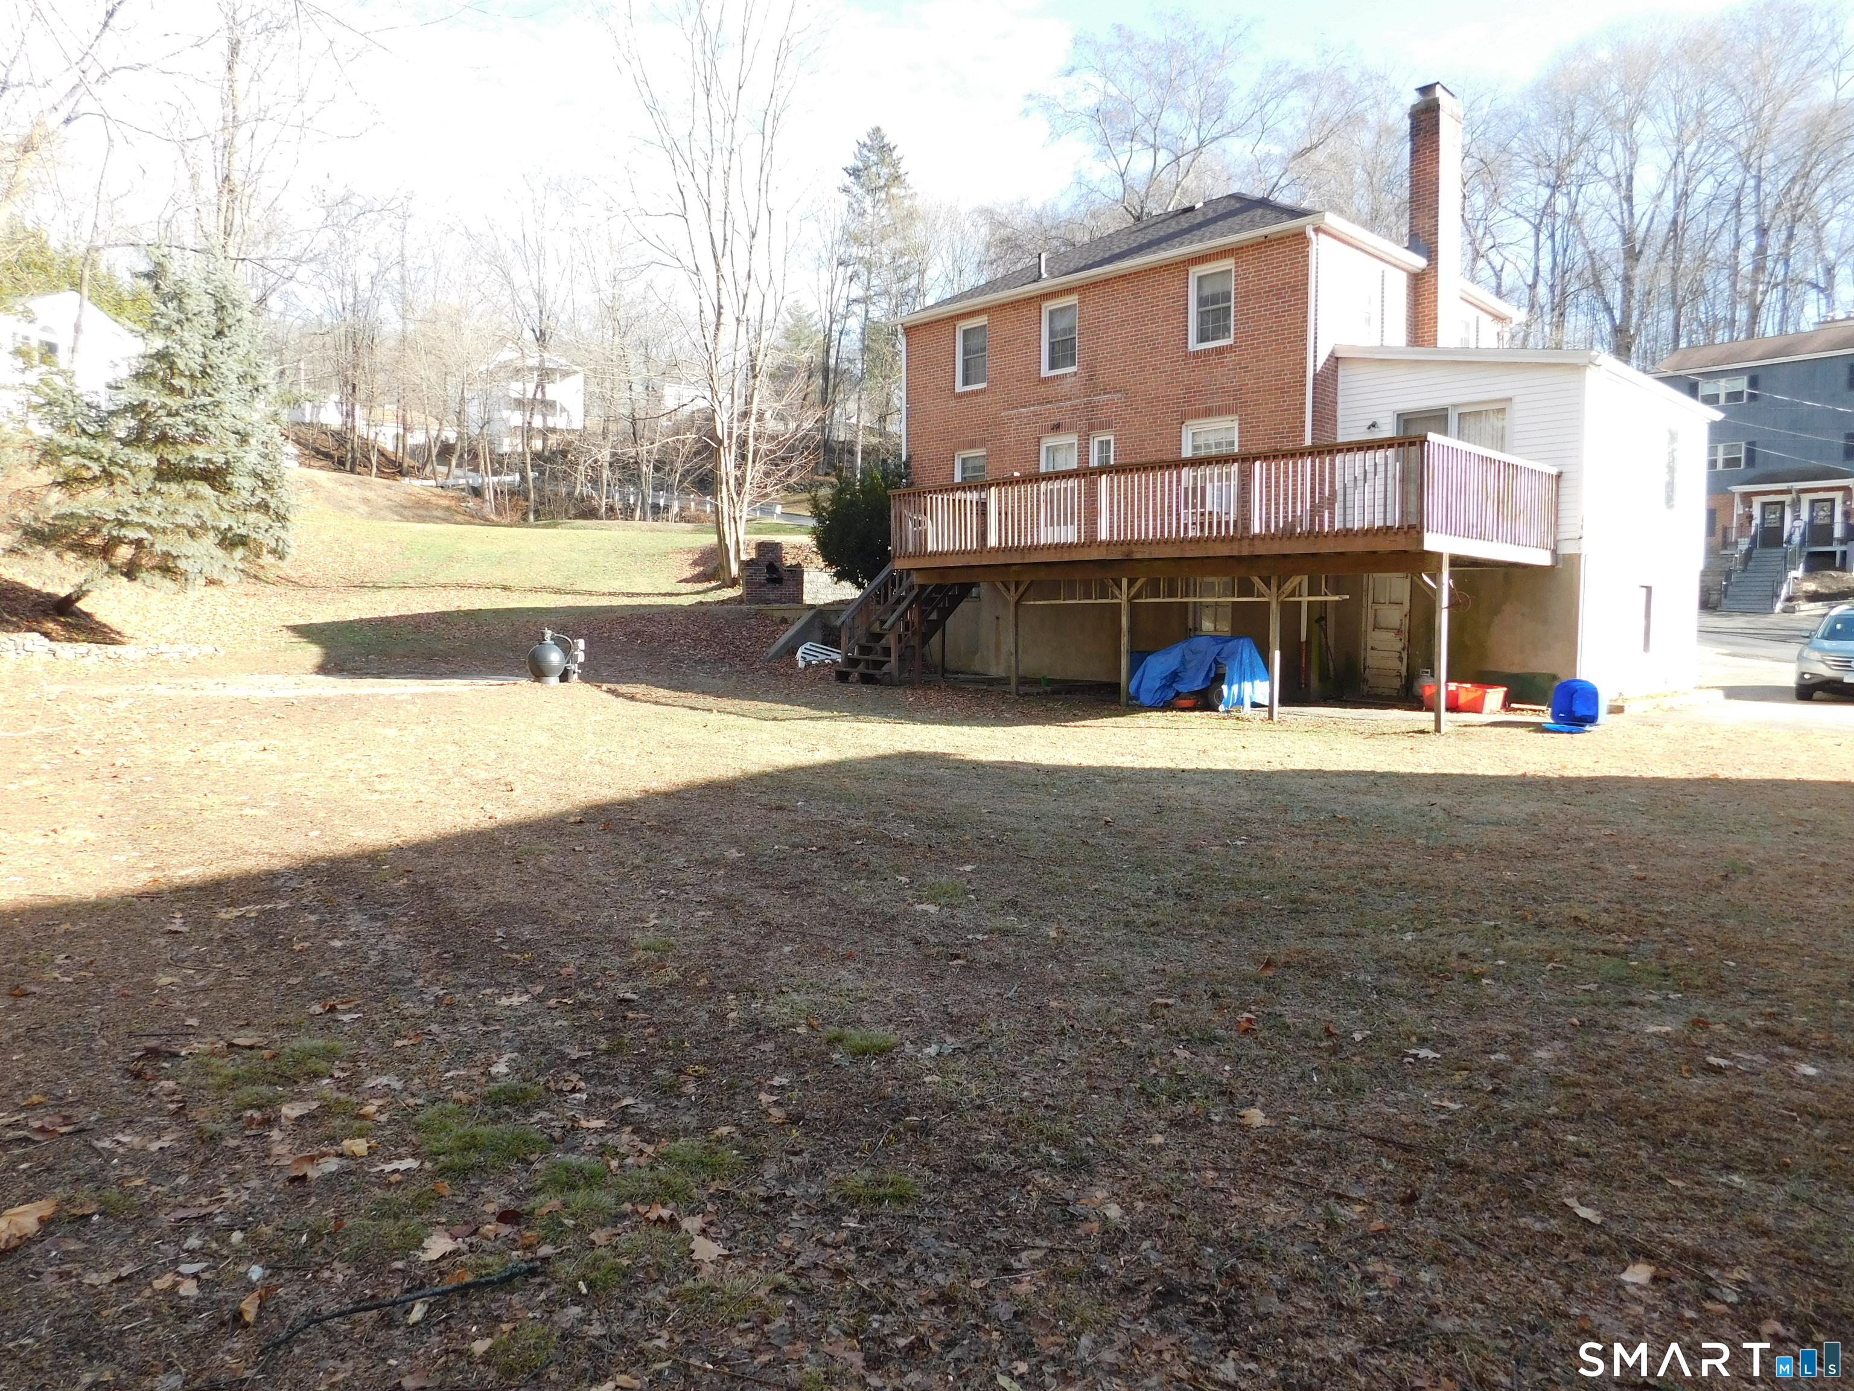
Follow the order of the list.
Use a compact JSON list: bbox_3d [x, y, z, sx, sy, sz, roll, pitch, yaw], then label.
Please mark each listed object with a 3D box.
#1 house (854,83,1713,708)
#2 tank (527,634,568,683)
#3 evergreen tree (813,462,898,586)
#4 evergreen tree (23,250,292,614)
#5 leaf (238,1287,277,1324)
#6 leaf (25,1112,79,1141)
[{"bbox_3d":[5.615,-5.064,22.146,12.830,9.950,11.720,4,4,45],"label":"house"},{"bbox_3d":[-6.197,-0.603,20.100,0.620,0.850,0.620,0,3,0],"label":"tank"},{"bbox_3d":[-1.204,-3.301,24.100,2.000,2.700,2.000,0,3,0],"label":"evergreen tree"},{"bbox_3d":[-19.373,-6.652,31.000,6.600,9.000,6.500,0,3,0],"label":"evergreen tree"},{"bbox_3d":[-1.434,1.304,2.643,0.070,0.040,0.100,3,4,37],"label":"leaf"},{"bbox_3d":[-2.475,1.222,3.488,0.150,0.040,0.120,0,3,-3],"label":"leaf"}]

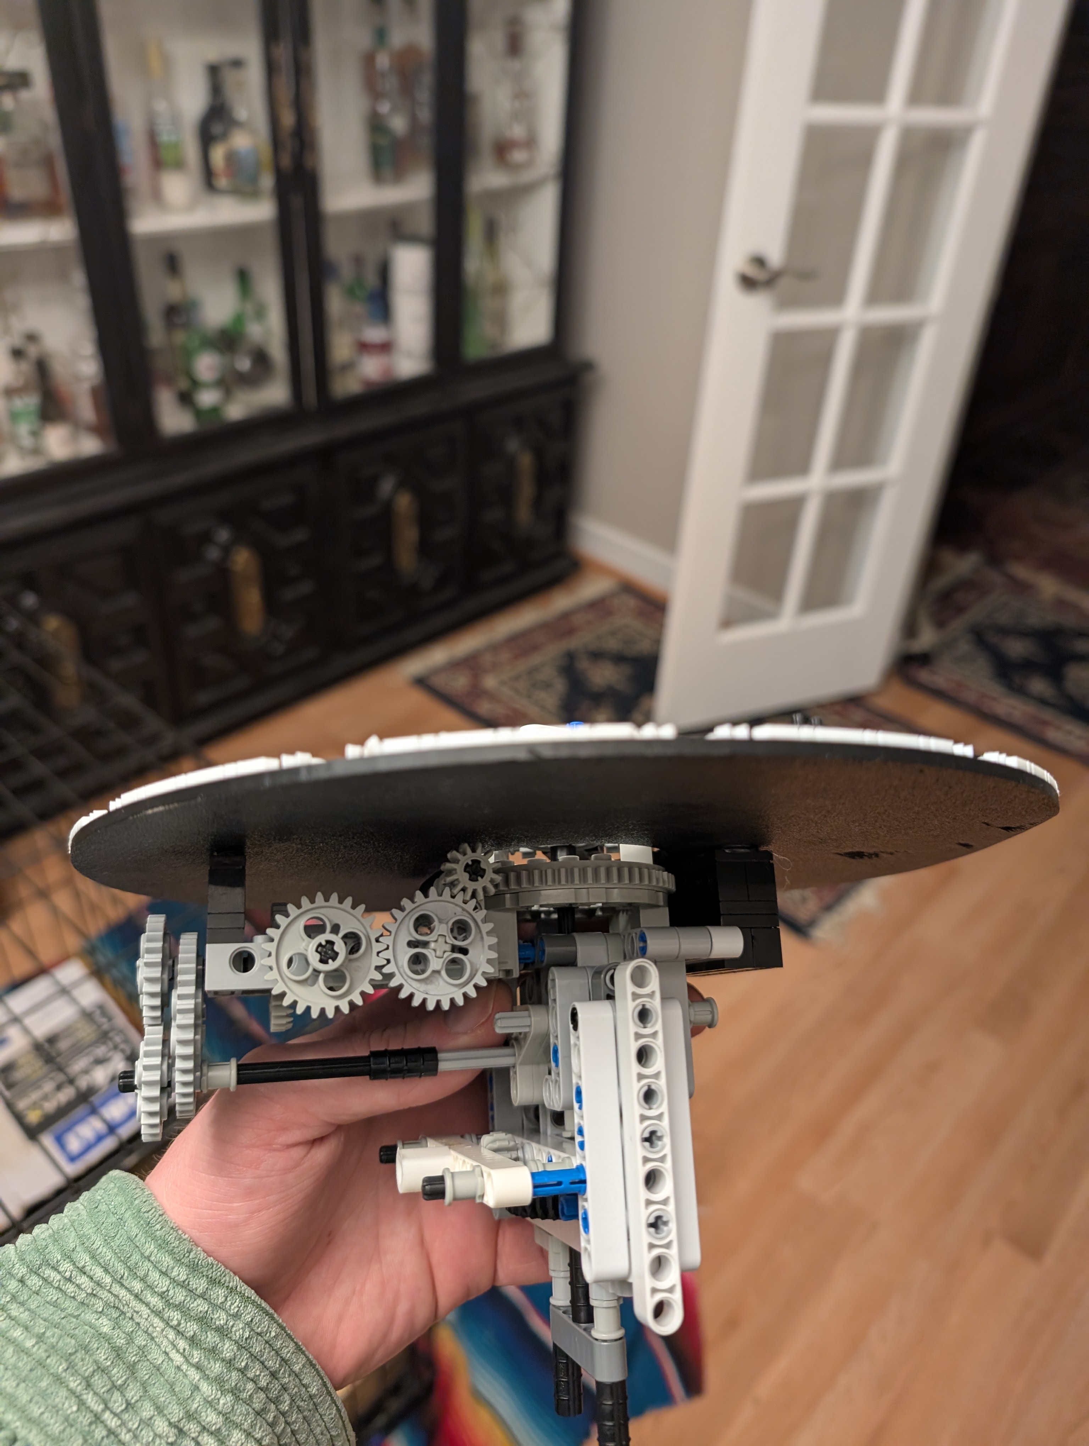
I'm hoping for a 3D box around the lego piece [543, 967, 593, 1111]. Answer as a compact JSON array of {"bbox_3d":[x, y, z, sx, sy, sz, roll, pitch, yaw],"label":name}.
[{"bbox_3d":[0.005,0.074,0.238,0.008,0.016,0.032,2,75,-16],"label":"lego piece"}]

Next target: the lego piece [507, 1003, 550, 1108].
[{"bbox_3d":[-0.003,0.079,0.238,0.004,0.023,0.024,2,75,-16],"label":"lego piece"}]

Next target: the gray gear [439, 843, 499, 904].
[{"bbox_3d":[-0.016,0.034,0.223,0.013,0.008,0.013,2,75,-16],"label":"gray gear"}]

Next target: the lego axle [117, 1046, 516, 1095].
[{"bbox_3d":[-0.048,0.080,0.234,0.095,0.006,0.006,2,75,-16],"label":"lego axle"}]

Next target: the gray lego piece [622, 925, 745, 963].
[{"bbox_3d":[0.034,0.053,0.241,0.024,0.015,0.007,2,75,-16],"label":"gray lego piece"}]

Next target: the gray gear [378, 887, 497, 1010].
[{"bbox_3d":[-0.023,0.049,0.216,0.025,0.008,0.025,2,75,-16],"label":"gray gear"}]

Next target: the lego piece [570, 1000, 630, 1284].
[{"bbox_3d":[0.011,0.088,0.214,0.008,0.007,0.055,2,75,-16],"label":"lego piece"}]

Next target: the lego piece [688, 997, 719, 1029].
[{"bbox_3d":[0.037,0.070,0.244,0.008,0.007,0.007,2,75,-16],"label":"lego piece"}]

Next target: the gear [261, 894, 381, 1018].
[{"bbox_3d":[-0.046,0.048,0.210,0.025,0.008,0.025,2,75,-16],"label":"gear"}]

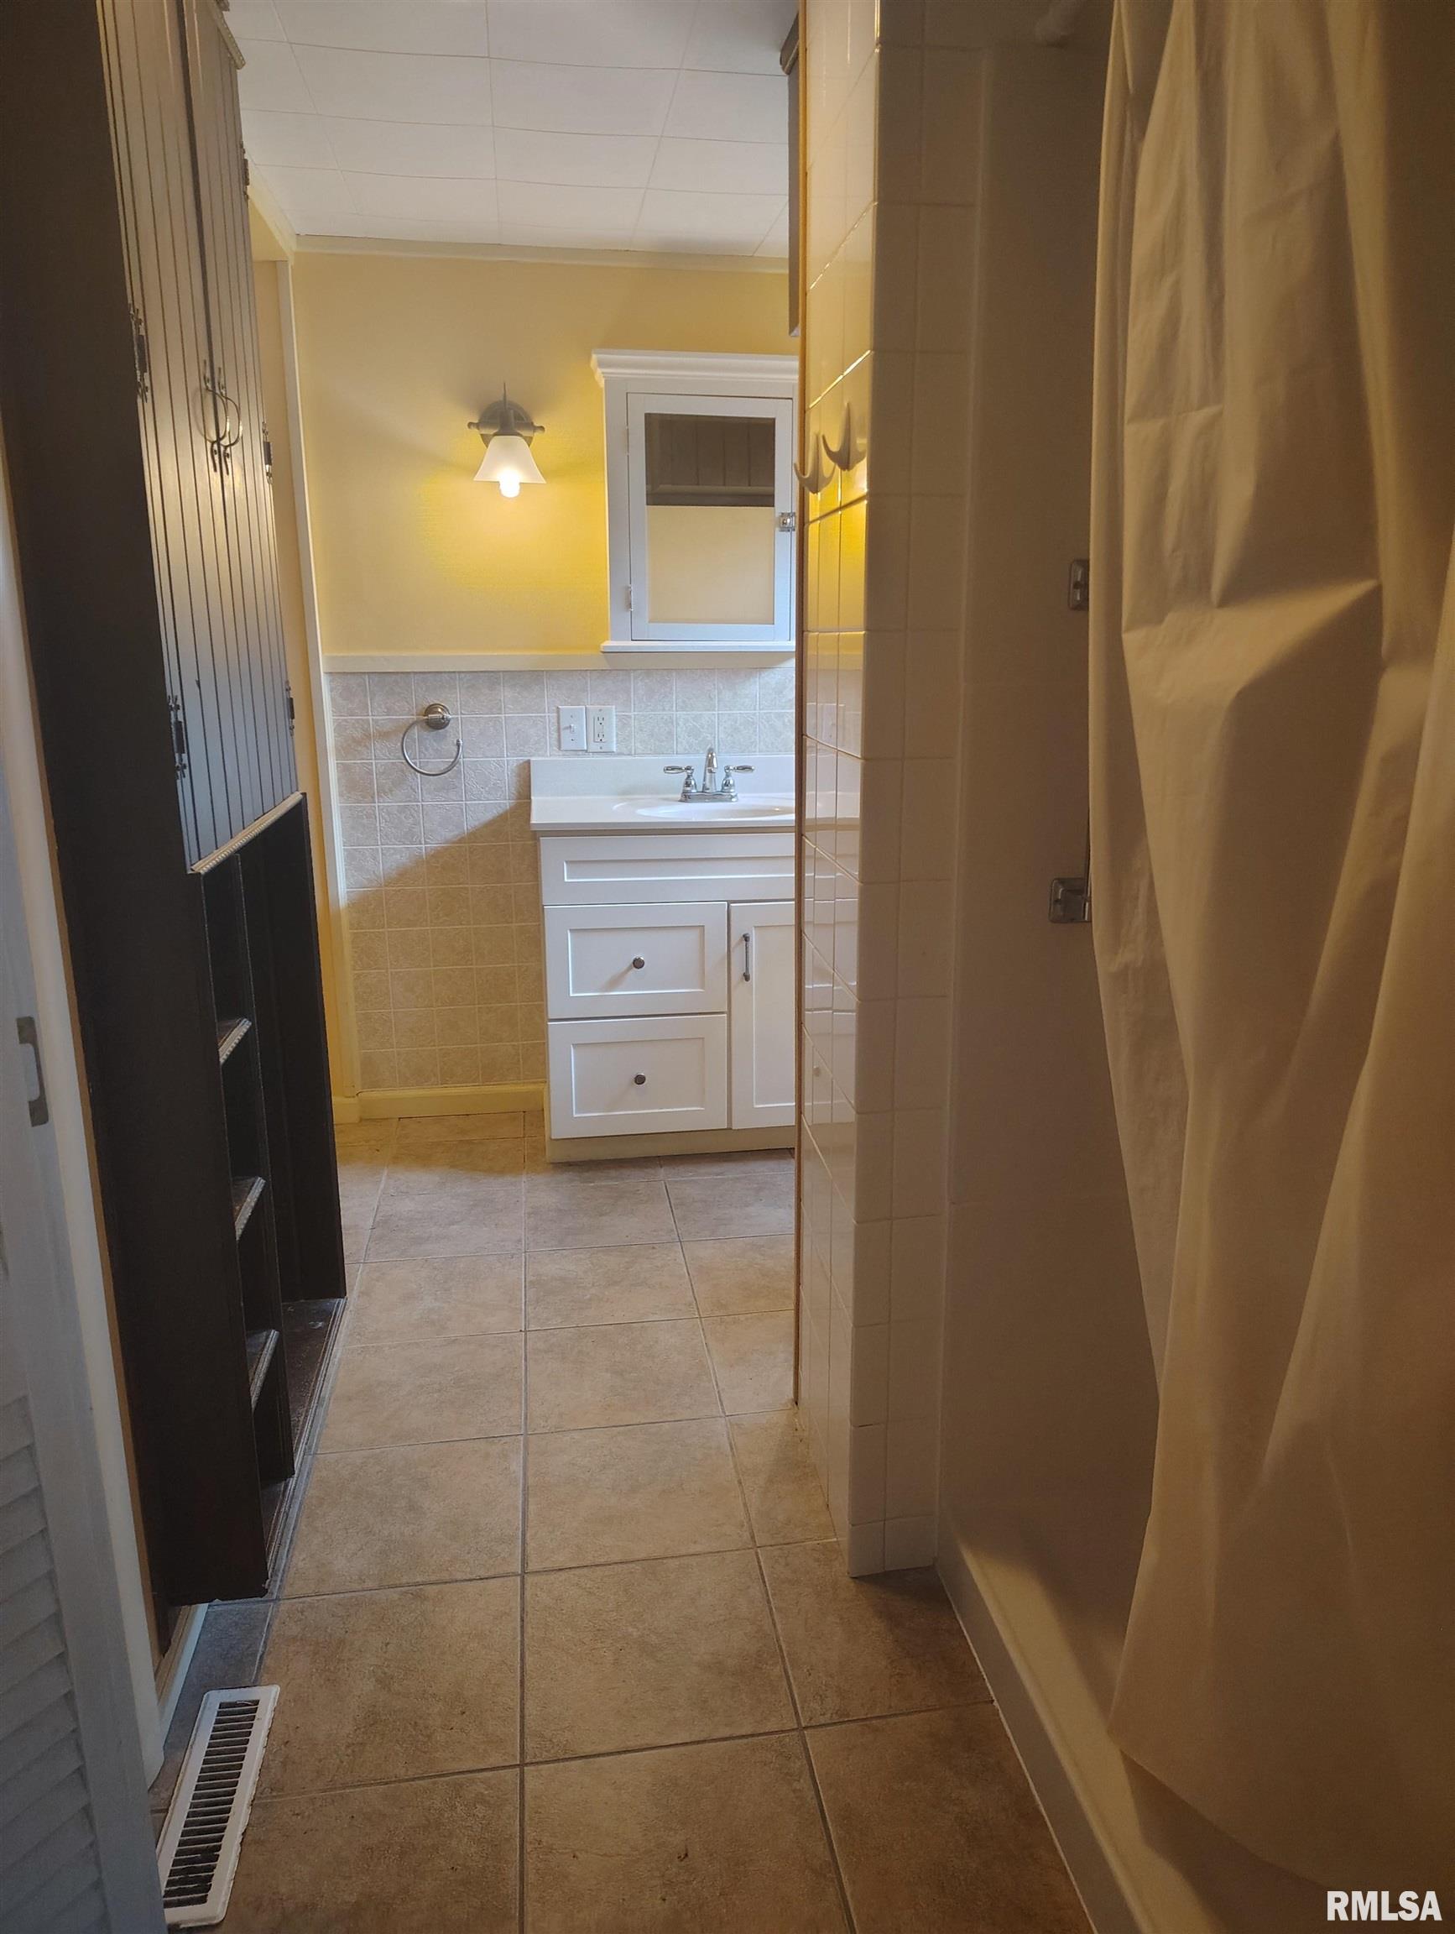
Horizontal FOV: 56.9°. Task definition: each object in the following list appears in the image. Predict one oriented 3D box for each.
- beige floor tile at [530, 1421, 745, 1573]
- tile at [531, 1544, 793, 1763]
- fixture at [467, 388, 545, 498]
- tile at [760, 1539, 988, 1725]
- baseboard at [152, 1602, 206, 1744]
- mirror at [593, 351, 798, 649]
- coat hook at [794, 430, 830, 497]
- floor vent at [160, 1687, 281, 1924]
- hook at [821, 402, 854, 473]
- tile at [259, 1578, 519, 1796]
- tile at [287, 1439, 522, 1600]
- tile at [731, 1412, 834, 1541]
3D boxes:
[{"bbox_3d":[-0.146,0.814,2.086,0.330,0.010,0.330,-3,15,-8],"label":"beige floor tile"},{"bbox_3d":[-0.101,0.906,1.782,0.331,0.010,0.331,-3,15,-8],"label":"tile"},{"bbox_3d":[-0.524,-1.247,3.196,0.180,0.250,0.200,-3,15,-8],"label":"fixture"},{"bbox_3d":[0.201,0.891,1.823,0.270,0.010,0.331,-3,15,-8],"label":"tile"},{"bbox_3d":[-0.701,0.880,1.713,0.018,0.057,0.260,-3,15,-8],"label":"baseboard"},{"bbox_3d":[-0.045,-1.129,3.307,0.550,0.685,0.140,-2,15,-6],"label":"mirror"},{"bbox_3d":[0.105,-0.671,1.790,0.032,0.081,0.027,-3,15,-8],"label":"coat hook"},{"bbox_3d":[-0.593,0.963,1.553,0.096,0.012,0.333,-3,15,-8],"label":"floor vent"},{"bbox_3d":[0.128,-0.635,1.609,0.033,0.080,0.020,-3,15,-8],"label":"hook"},{"bbox_3d":[-0.435,0.922,1.737,0.331,0.010,0.331,-3,15,-8],"label":"tile"},{"bbox_3d":[-0.478,0.829,2.041,0.330,0.010,0.330,-3,15,-8],"label":"tile"},{"bbox_3d":[0.082,0.803,2.117,0.120,0.010,0.330,-3,15,-8],"label":"tile"}]

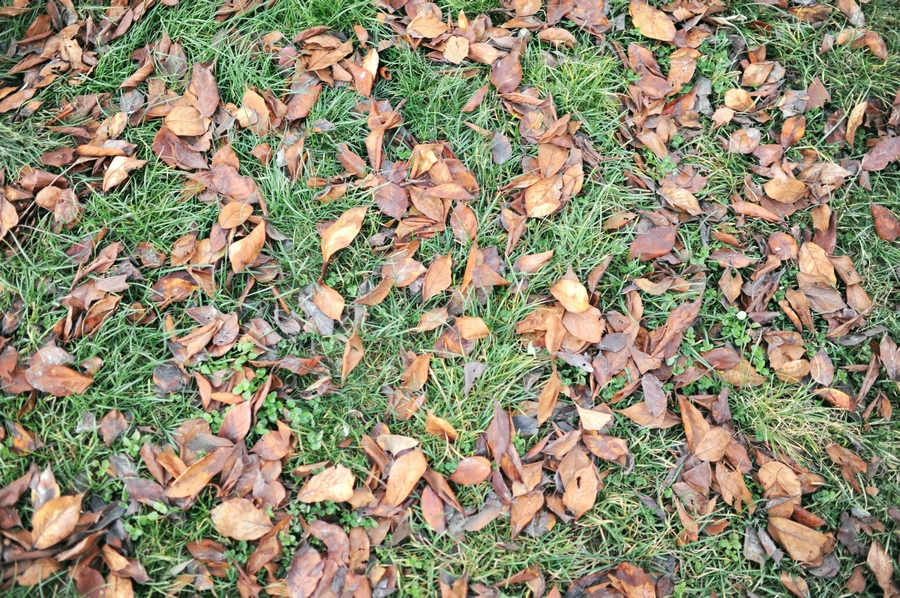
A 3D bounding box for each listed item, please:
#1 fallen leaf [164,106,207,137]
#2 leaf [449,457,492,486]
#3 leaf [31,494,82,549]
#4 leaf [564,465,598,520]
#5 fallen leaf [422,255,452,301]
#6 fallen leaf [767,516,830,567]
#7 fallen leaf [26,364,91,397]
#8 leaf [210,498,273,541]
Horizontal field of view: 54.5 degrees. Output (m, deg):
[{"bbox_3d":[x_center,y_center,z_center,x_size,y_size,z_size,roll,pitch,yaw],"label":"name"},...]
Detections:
[{"bbox_3d":[-0.485,-0.328,1.609,0.081,0.018,0.066,2,63,1],"label":"fallen leaf"},{"bbox_3d":[0.032,0.262,1.328,0.066,0.018,0.041,-17,66,-8],"label":"leaf"},{"bbox_3d":[-0.575,0.323,1.278,0.062,0.020,0.097,33,68,15],"label":"leaf"},{"bbox_3d":[0.202,0.291,1.314,0.044,0.020,0.086,18,66,8],"label":"leaf"},{"bbox_3d":[-0.021,-0.035,1.466,0.043,0.020,0.098,24,67,11],"label":"fallen leaf"},{"bbox_3d":[0.514,0.350,1.287,0.094,0.025,0.051,24,67,11],"label":"fallen leaf"},{"bbox_3d":[-0.619,0.128,1.377,0.111,0.020,0.051,7,63,4],"label":"fallen leaf"},{"bbox_3d":[-0.304,0.323,1.278,0.094,0.018,0.058,11,64,6],"label":"leaf"}]

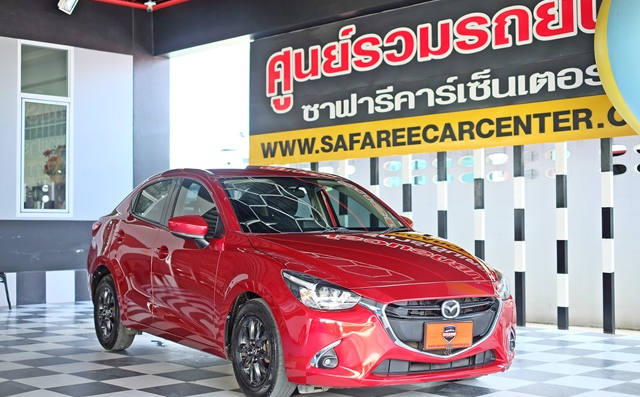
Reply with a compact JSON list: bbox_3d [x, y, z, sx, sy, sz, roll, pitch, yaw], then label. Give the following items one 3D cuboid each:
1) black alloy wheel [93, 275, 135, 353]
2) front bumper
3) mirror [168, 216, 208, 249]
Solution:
[{"bbox_3d":[-1.686,0.932,7.736,0.195,0.625,0.625,1,-2,-32],"label":"black alloy wheel"},{"bbox_3d":[0.598,0.788,5.481,1.690,0.500,0.530,1,-2,-32],"label":"front bumper"},{"bbox_3d":[-0.848,0.216,6.140,0.220,0.200,0.160,1,-2,-32],"label":"mirror"}]

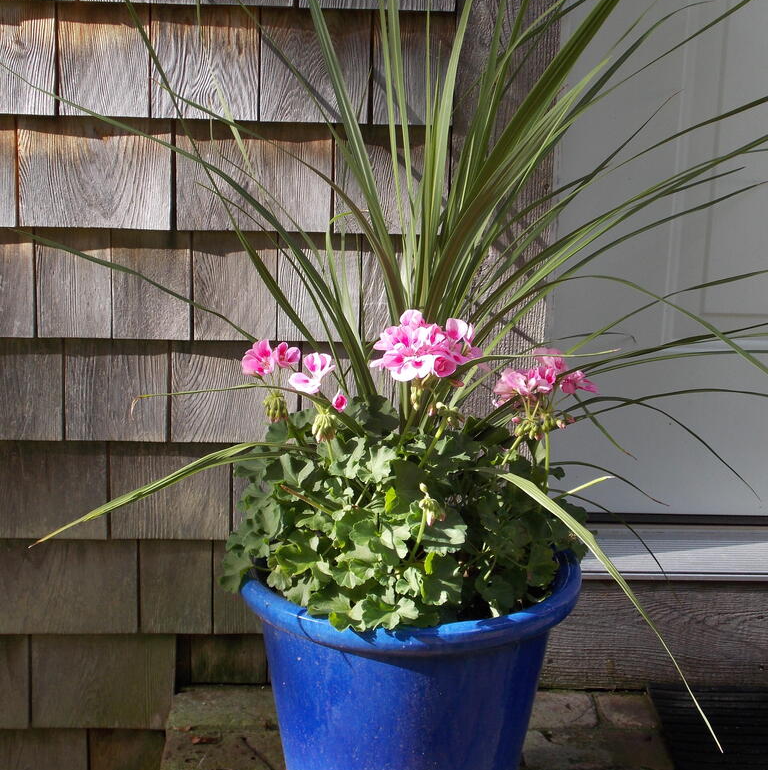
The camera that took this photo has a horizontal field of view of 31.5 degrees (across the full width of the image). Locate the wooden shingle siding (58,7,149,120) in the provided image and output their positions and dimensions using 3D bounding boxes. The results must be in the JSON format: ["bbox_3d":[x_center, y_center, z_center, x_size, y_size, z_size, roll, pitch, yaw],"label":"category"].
[{"bbox_3d":[-0.315,-0.366,1.532,0.102,0.126,0.016,1,14,-3],"label":"wooden shingle siding"}]

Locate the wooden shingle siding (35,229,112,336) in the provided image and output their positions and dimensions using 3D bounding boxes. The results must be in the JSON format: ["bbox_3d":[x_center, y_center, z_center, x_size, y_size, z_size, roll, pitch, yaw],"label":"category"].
[{"bbox_3d":[-0.361,-0.119,1.593,0.088,0.131,0.016,1,14,-3],"label":"wooden shingle siding"}]

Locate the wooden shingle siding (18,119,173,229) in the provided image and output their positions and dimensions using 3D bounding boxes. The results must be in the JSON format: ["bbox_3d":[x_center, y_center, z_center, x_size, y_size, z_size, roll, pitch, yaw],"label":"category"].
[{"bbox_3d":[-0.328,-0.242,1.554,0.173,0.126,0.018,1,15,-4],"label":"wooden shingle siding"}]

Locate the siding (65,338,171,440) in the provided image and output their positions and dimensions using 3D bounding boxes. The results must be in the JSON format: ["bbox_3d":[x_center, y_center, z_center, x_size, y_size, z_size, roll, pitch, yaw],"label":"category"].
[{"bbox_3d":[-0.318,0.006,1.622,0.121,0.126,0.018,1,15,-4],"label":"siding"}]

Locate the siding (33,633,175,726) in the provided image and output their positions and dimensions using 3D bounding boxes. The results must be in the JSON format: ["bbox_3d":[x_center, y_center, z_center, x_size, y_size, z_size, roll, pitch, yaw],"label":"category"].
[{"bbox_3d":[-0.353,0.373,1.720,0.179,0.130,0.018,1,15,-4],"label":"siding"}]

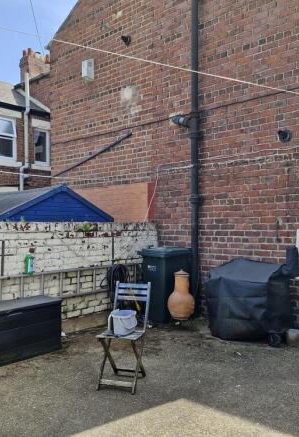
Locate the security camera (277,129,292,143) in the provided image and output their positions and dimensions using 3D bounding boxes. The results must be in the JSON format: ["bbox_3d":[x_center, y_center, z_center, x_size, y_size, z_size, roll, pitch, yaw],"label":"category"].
[{"bbox_3d":[1.756,-1.077,5.038,0.140,0.140,0.130,-1,-2,35],"label":"security camera"}]

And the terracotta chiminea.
[{"bbox_3d":[0.448,1.168,5.603,0.390,0.750,0.390,0,-1,5],"label":"terracotta chiminea"}]

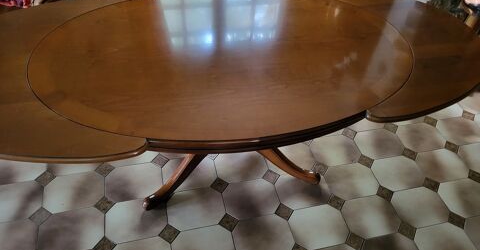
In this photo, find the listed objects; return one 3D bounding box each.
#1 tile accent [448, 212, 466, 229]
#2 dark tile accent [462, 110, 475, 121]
[{"bbox_3d":[1.116,0.494,1.856,0.070,0.010,0.070,26,50,18],"label":"tile accent"},{"bbox_3d":[1.575,-0.060,2.486,0.070,0.010,0.070,26,50,18],"label":"dark tile accent"}]

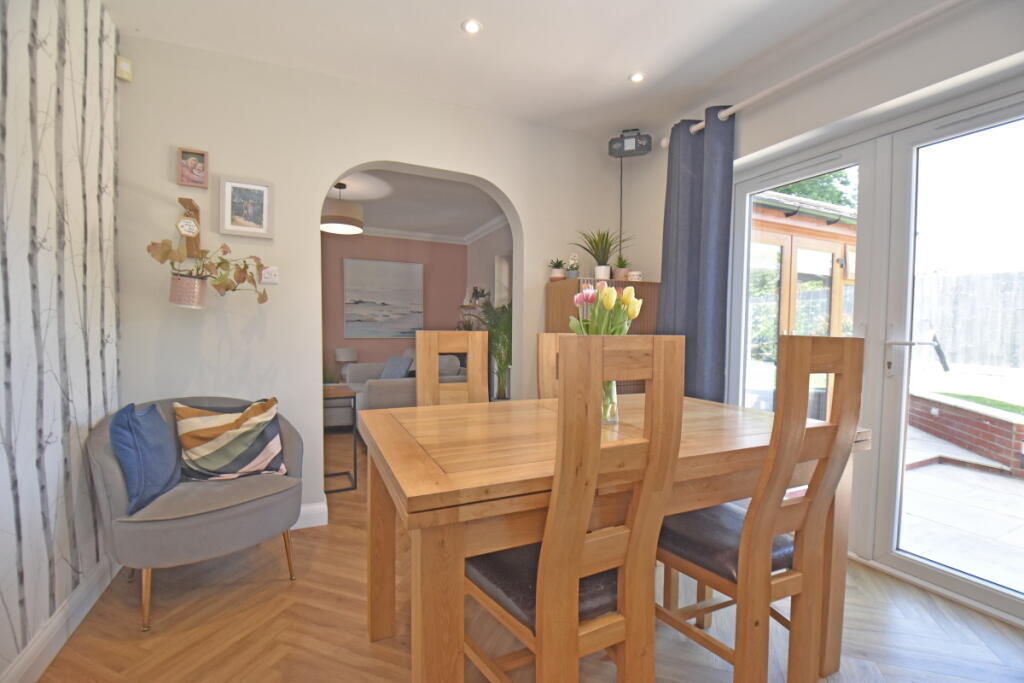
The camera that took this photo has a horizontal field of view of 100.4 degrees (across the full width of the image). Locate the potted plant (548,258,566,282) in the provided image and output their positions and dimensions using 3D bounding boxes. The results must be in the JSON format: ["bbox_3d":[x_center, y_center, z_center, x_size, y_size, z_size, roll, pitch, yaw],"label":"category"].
[{"bbox_3d":[0.292,-0.454,2.739,0.112,0.156,0.112,1,2,0],"label":"potted plant"}]

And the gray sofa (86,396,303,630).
[{"bbox_3d":[-1.246,0.636,1.769,0.710,0.745,0.630,-1,3,-40],"label":"gray sofa"}]

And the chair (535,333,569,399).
[{"bbox_3d":[0.334,0.502,1.815,0.430,1.065,0.530,0,2,-25],"label":"chair"}]

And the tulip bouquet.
[{"bbox_3d":[0.317,0.043,1.406,0.240,0.440,0.220,0,2,-25],"label":"tulip bouquet"}]

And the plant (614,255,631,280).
[{"bbox_3d":[0.730,-0.488,2.844,0.117,0.175,0.117,1,2,0],"label":"plant"}]

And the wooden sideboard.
[{"bbox_3d":[0.646,0.315,2.857,0.780,1.380,0.375,0,2,-25],"label":"wooden sideboard"}]

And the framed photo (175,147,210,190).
[{"bbox_3d":[-1.497,-0.812,1.999,0.118,0.170,0.020,0,2,-25],"label":"framed photo"}]

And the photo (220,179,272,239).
[{"bbox_3d":[-1.299,-0.653,2.095,0.220,0.273,0.027,0,2,-25],"label":"photo"}]

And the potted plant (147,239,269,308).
[{"bbox_3d":[-1.395,-0.311,1.969,0.465,0.325,0.210,0,2,-25],"label":"potted plant"}]

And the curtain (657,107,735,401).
[{"bbox_3d":[1.200,-0.217,2.877,0.150,2.420,0.540,0,2,-25],"label":"curtain"}]

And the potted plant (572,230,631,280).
[{"bbox_3d":[0.585,-0.555,2.773,0.383,0.329,0.364,1,2,0],"label":"potted plant"}]

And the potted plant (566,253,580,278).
[{"bbox_3d":[0.392,-0.478,2.718,0.083,0.164,0.083,1,2,0],"label":"potted plant"}]

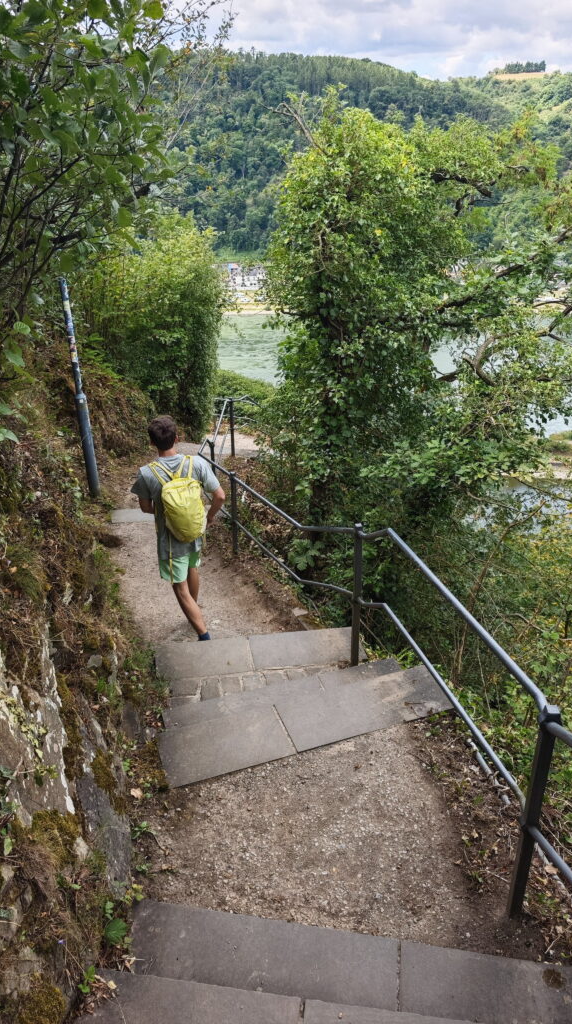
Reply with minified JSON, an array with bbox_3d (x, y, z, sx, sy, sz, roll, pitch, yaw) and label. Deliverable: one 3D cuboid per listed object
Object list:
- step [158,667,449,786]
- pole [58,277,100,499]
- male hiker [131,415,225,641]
[{"bbox_3d":[0.150,1.177,3.689,1.614,0.127,0.375,-10,26,-17],"label":"step"},{"bbox_3d":[-2.377,-1.345,7.849,0.125,2.600,0.125,-1,25,0],"label":"pole"},{"bbox_3d":[-0.732,0.198,4.679,0.568,1.725,0.608,-9,26,-15],"label":"male hiker"}]

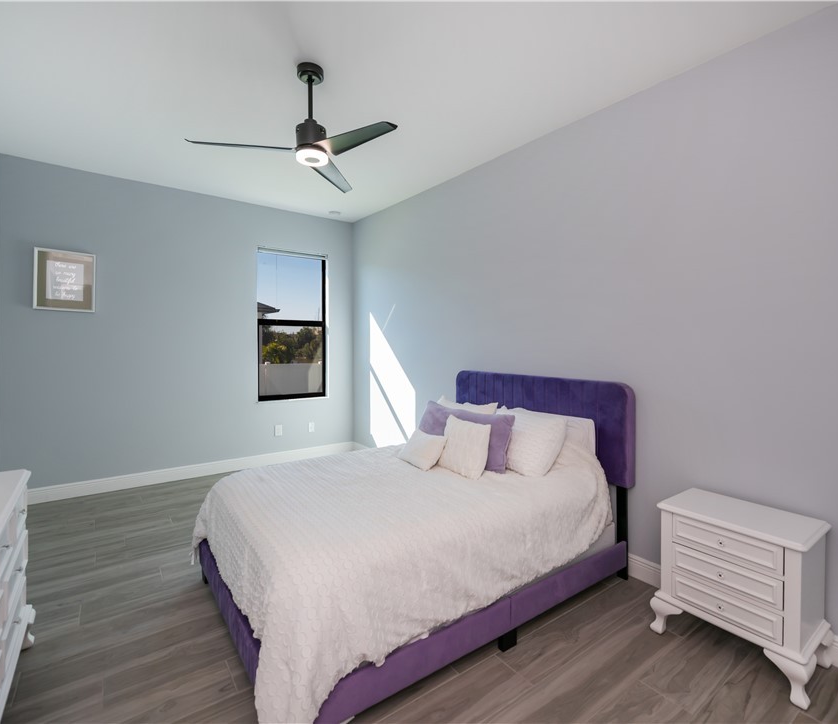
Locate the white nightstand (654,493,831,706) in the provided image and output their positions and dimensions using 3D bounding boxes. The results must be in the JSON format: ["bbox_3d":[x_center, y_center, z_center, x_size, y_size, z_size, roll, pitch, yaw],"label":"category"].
[{"bbox_3d":[1.443,0.998,1.919,0.395,0.617,0.577,-1,3,-37],"label":"white nightstand"}]

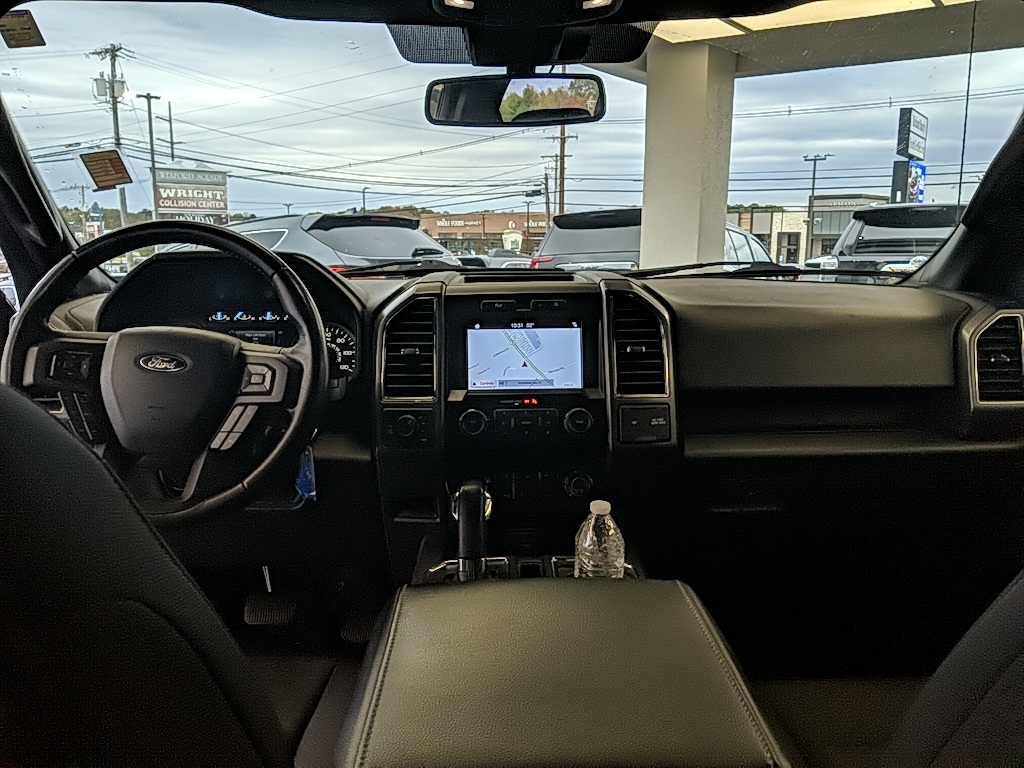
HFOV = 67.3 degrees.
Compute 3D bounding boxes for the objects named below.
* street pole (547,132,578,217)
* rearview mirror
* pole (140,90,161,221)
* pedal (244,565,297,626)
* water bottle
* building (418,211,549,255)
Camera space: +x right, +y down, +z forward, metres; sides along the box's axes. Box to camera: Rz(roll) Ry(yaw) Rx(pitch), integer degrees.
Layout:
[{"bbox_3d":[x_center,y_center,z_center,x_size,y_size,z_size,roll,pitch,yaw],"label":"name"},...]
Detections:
[{"bbox_3d":[3.000,-12.300,45.300,2.100,13.500,0.380,0,9,0],"label":"street pole"},{"bbox_3d":[0.005,-0.372,1.005,0.243,0.066,0.042,3,14,13],"label":"rearview mirror"},{"bbox_3d":[-15.100,-7.940,32.600,0.950,8.400,0.280,0,9,0],"label":"pole"},{"bbox_3d":[-0.446,0.394,1.425,0.097,0.115,0.070,0,11,-1],"label":"pedal"},{"bbox_3d":[0.116,0.256,1.024,0.065,0.205,0.065,0,10,0],"label":"water bottle"},{"bbox_3d":[-3.200,-28.600,150.000,30.000,8.300,22.000,0,9,-1],"label":"building"}]

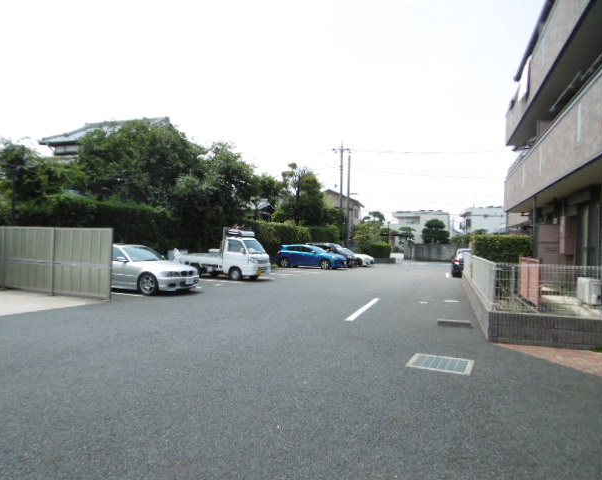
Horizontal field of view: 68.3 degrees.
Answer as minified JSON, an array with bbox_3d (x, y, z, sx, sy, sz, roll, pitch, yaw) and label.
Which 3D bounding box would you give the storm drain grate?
[{"bbox_3d":[1.821,1.620,5.749,0.756,0.050,0.746,1,-1,26],"label":"storm drain grate"}]

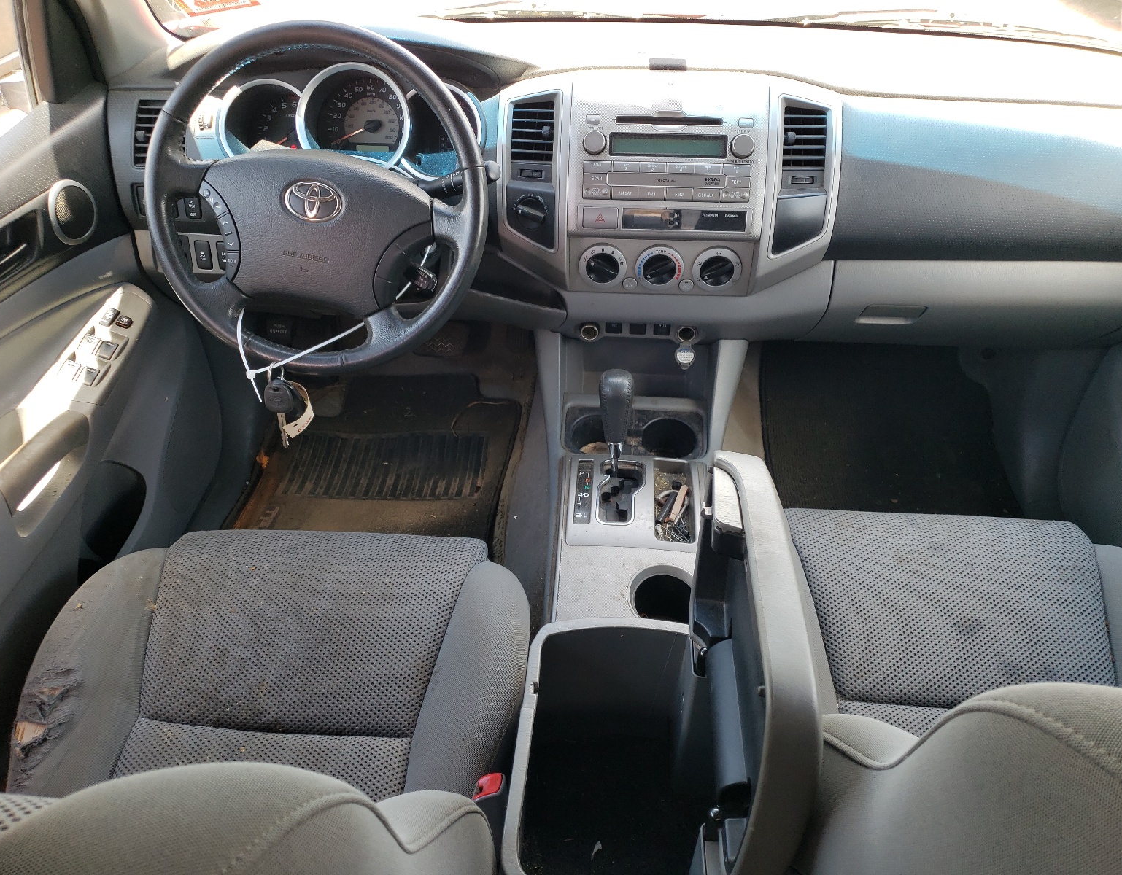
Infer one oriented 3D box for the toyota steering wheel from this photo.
[{"bbox_3d":[-0.268,-0.265,1.004,0.382,0.382,0.100,2,14,4],"label":"toyota steering wheel"}]

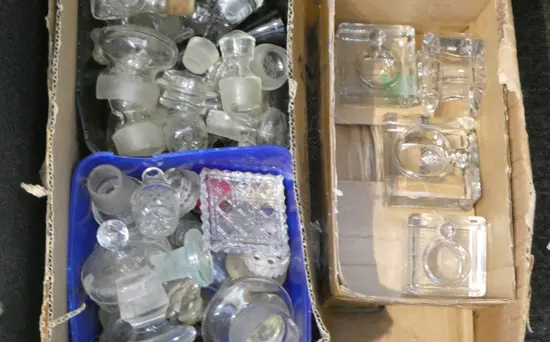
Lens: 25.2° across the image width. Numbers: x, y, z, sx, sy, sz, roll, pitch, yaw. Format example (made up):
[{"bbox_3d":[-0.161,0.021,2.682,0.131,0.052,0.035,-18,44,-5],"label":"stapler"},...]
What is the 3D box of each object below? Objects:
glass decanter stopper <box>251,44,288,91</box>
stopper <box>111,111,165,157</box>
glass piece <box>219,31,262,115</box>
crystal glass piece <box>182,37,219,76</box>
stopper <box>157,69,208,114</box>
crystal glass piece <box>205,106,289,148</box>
[{"bbox_3d":[-0.005,-0.082,0.978,0.036,0.042,0.036,2,84,-17],"label":"glass decanter stopper"},{"bbox_3d":[-0.106,-0.028,0.957,0.041,0.041,0.045,-7,78,-2],"label":"stopper"},{"bbox_3d":[-0.027,-0.075,0.950,0.034,0.034,0.063,-3,106,-2],"label":"glass piece"},{"bbox_3d":[-0.058,-0.090,0.963,0.029,0.034,0.029,-51,40,-10],"label":"crystal glass piece"},{"bbox_3d":[-0.070,-0.062,0.965,0.048,0.034,0.034,15,78,-6],"label":"stopper"},{"bbox_3d":[-0.021,-0.034,0.954,0.066,0.031,0.031,10,78,-5],"label":"crystal glass piece"}]

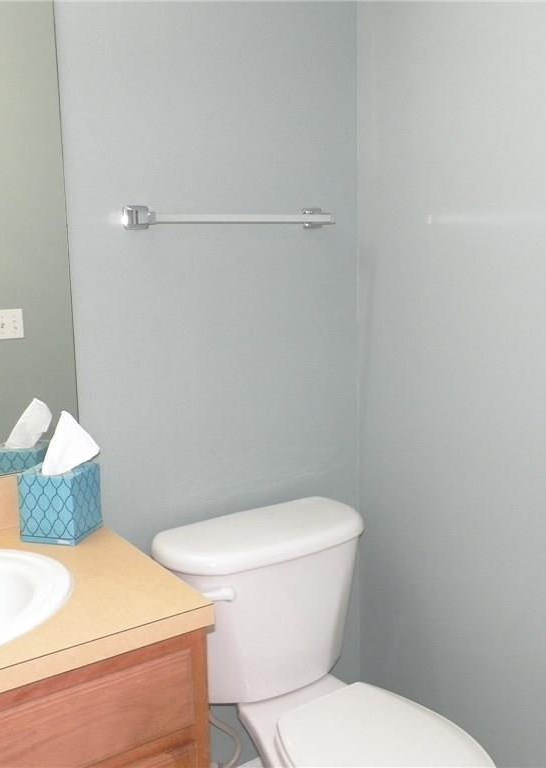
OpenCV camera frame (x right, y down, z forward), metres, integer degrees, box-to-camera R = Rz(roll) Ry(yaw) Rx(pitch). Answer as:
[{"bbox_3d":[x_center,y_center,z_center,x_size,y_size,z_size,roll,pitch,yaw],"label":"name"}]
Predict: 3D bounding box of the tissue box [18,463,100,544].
[{"bbox_3d":[-0.399,0.221,1.399,0.109,0.129,0.109,1,9,14],"label":"tissue box"}]

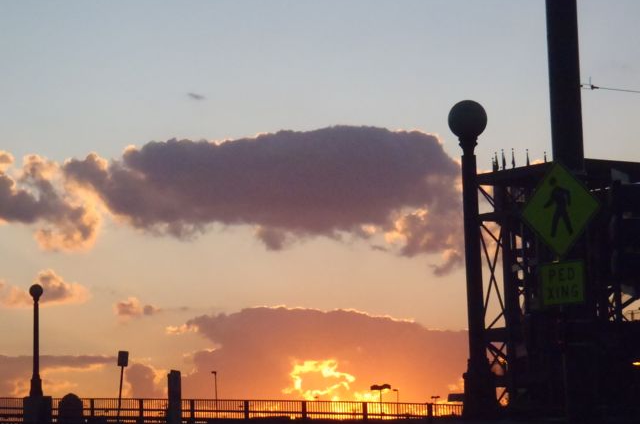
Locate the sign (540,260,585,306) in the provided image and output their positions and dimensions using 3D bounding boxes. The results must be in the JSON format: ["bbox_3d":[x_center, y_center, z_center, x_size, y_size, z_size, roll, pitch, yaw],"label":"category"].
[{"bbox_3d":[2.697,0.792,28.750,0.610,0.465,0.030,-5,-6,37],"label":"sign"}]

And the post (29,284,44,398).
[{"bbox_3d":[-9.110,4.136,83.000,0.410,3.600,0.410,-2,-5,0],"label":"post"}]

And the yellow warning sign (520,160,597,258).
[{"bbox_3d":[2.676,-0.023,28.800,1.040,1.040,0.030,-5,-6,37],"label":"yellow warning sign"}]

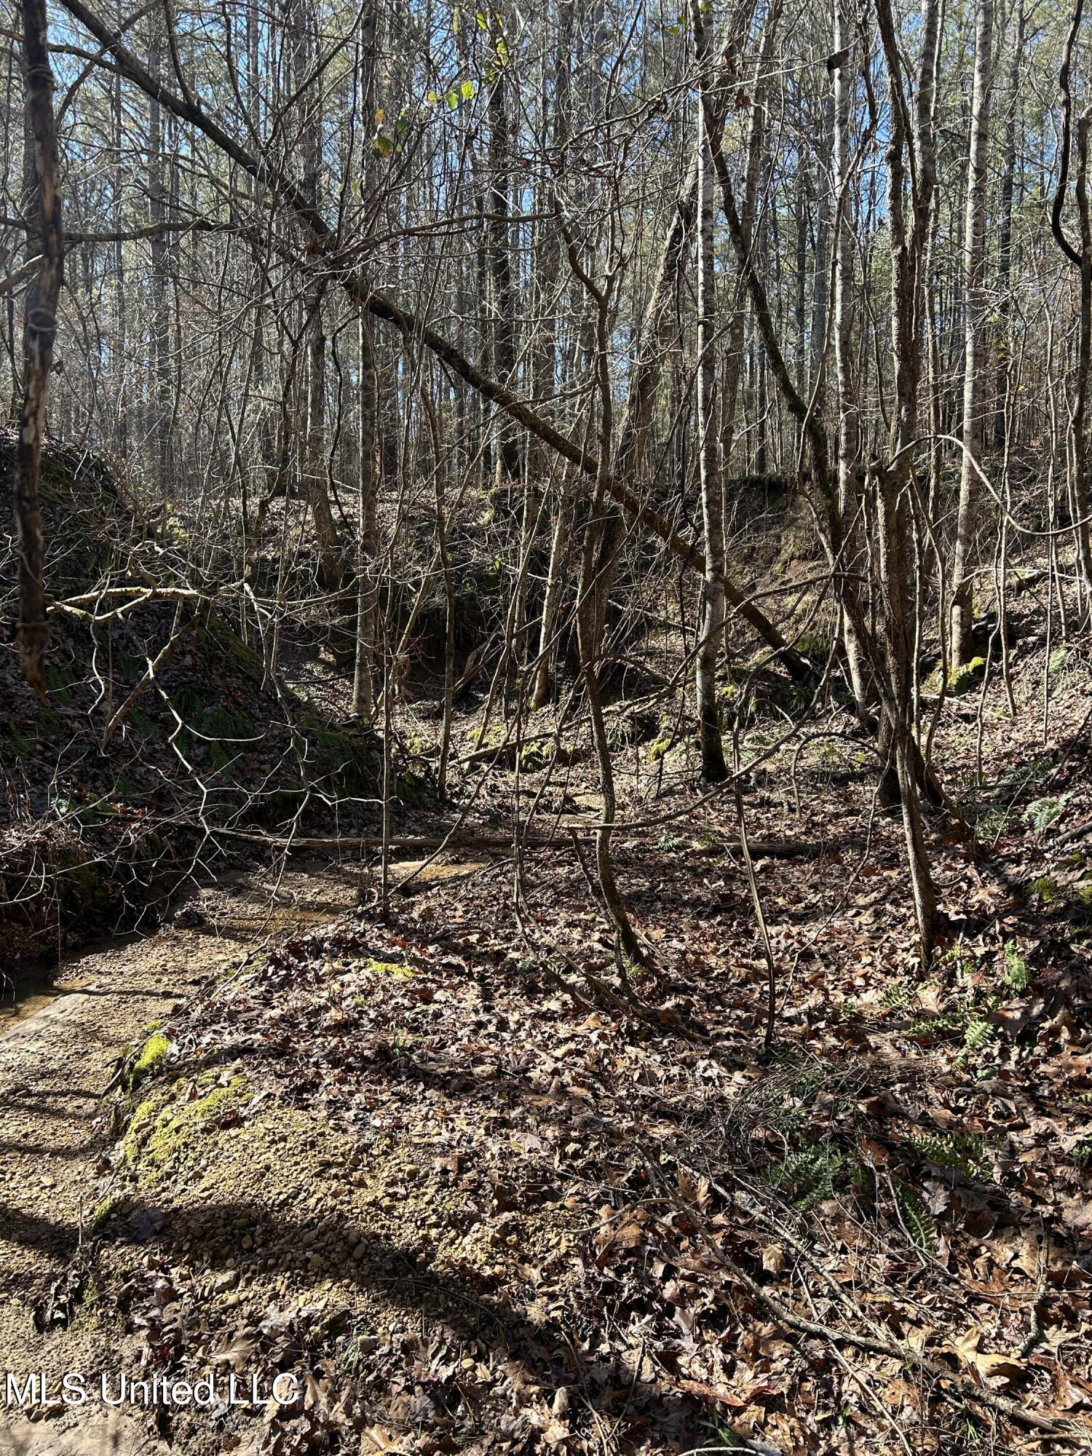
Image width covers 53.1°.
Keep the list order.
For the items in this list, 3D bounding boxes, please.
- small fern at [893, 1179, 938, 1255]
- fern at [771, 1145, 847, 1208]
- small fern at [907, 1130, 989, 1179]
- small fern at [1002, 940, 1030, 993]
[{"bbox_3d":[0.926,1.228,2.750,0.100,0.110,0.190,1,3,0],"label":"small fern"},{"bbox_3d":[0.693,1.186,2.900,0.190,0.110,0.170,1,3,0],"label":"fern"},{"bbox_3d":[1.100,1.168,3.000,0.200,0.085,0.150,1,3,0],"label":"small fern"},{"bbox_3d":[1.847,0.936,4.300,0.100,0.180,0.100,1,3,0],"label":"small fern"}]

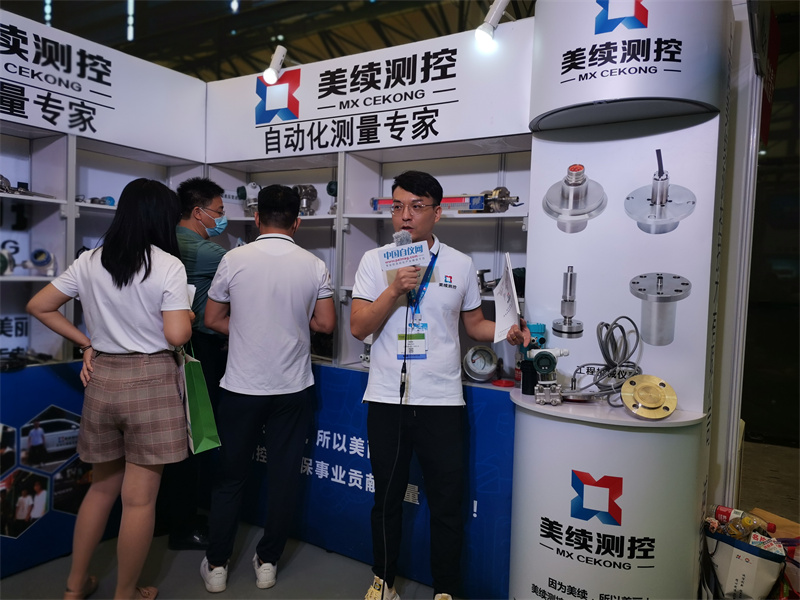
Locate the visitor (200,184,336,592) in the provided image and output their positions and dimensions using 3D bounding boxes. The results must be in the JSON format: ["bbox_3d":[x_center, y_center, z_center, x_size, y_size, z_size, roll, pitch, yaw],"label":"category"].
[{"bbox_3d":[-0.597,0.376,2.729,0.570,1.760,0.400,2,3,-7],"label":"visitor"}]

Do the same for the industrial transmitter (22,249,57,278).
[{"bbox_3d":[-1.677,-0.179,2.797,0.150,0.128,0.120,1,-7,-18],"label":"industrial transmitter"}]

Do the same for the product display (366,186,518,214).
[{"bbox_3d":[0.191,-0.455,2.777,0.775,0.122,0.125,4,3,32],"label":"product display"}]

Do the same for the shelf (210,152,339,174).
[{"bbox_3d":[-0.616,-0.759,3.298,0.960,0.030,0.310,4,3,32],"label":"shelf"}]

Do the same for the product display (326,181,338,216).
[{"bbox_3d":[-0.332,-0.519,3.111,0.100,0.178,0.125,2,3,6],"label":"product display"}]

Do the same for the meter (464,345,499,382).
[{"bbox_3d":[0.362,0.288,2.660,0.160,0.163,0.095,3,3,25],"label":"meter"}]

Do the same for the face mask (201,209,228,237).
[{"bbox_3d":[-0.897,-0.378,2.930,0.120,0.115,0.130,17,-2,-17],"label":"face mask"}]

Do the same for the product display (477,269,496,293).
[{"bbox_3d":[0.386,-0.083,2.654,0.095,0.107,0.085,4,3,32],"label":"product display"}]

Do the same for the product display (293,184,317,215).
[{"bbox_3d":[-0.509,-0.529,3.220,0.135,0.175,0.115,0,4,-44],"label":"product display"}]

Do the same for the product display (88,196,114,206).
[{"bbox_3d":[-1.491,-0.494,3.005,0.075,0.050,0.110,4,3,35],"label":"product display"}]

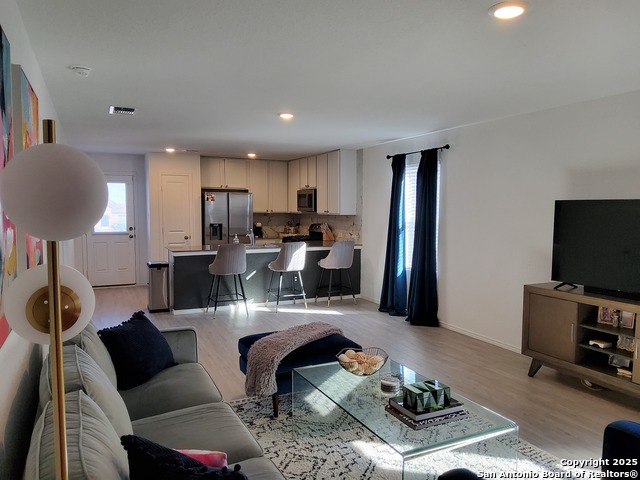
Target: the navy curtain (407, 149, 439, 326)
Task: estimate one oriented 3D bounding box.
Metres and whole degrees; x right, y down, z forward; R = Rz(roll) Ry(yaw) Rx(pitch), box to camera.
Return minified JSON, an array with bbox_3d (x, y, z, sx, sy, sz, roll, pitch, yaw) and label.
[{"bbox_3d":[1.318,-0.022,6.148,0.190,2.210,0.450,-2,4,-25],"label":"navy curtain"}]

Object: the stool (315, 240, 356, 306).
[{"bbox_3d":[0.256,0.500,7.448,0.490,0.980,0.540,-2,4,-25],"label":"stool"}]

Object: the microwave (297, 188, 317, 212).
[{"bbox_3d":[-0.108,-0.748,9.211,0.380,0.415,0.770,-2,4,-25],"label":"microwave"}]

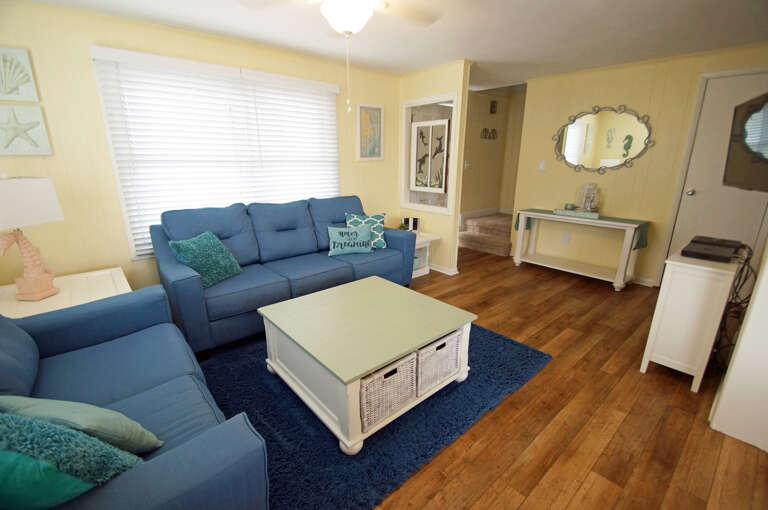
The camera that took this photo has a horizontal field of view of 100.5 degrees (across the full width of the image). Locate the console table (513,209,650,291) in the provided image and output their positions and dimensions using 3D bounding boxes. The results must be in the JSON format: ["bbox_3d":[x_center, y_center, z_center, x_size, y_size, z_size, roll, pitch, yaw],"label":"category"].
[{"bbox_3d":[2.242,-0.097,3.784,0.446,0.688,1.259,-12,19,-37],"label":"console table"}]

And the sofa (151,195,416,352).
[{"bbox_3d":[-0.794,-0.014,3.045,2.170,0.961,0.887,-12,19,-37],"label":"sofa"}]

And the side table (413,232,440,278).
[{"bbox_3d":[0.236,-0.024,3.991,0.558,0.477,0.732,-12,19,-37],"label":"side table"}]

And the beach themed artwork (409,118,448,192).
[{"bbox_3d":[0.539,-1.161,3.826,0.043,0.805,0.593,-12,19,-37],"label":"beach themed artwork"}]

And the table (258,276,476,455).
[{"bbox_3d":[-0.109,0.544,1.938,0.906,0.418,0.939,-13,19,-39],"label":"table"}]

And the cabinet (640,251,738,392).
[{"bbox_3d":[2.002,0.348,2.052,0.790,0.719,0.270,-12,19,-37],"label":"cabinet"}]

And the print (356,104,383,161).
[{"bbox_3d":[-0.157,-1.481,3.892,0.391,0.629,0.031,-12,19,-37],"label":"print"}]

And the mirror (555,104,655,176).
[{"bbox_3d":[2.393,-1.283,3.575,0.043,0.722,1.012,-12,19,-37],"label":"mirror"}]

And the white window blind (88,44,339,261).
[{"bbox_3d":[-1.280,-0.901,3.082,2.036,1.581,0.062,-12,19,-37],"label":"white window blind"}]

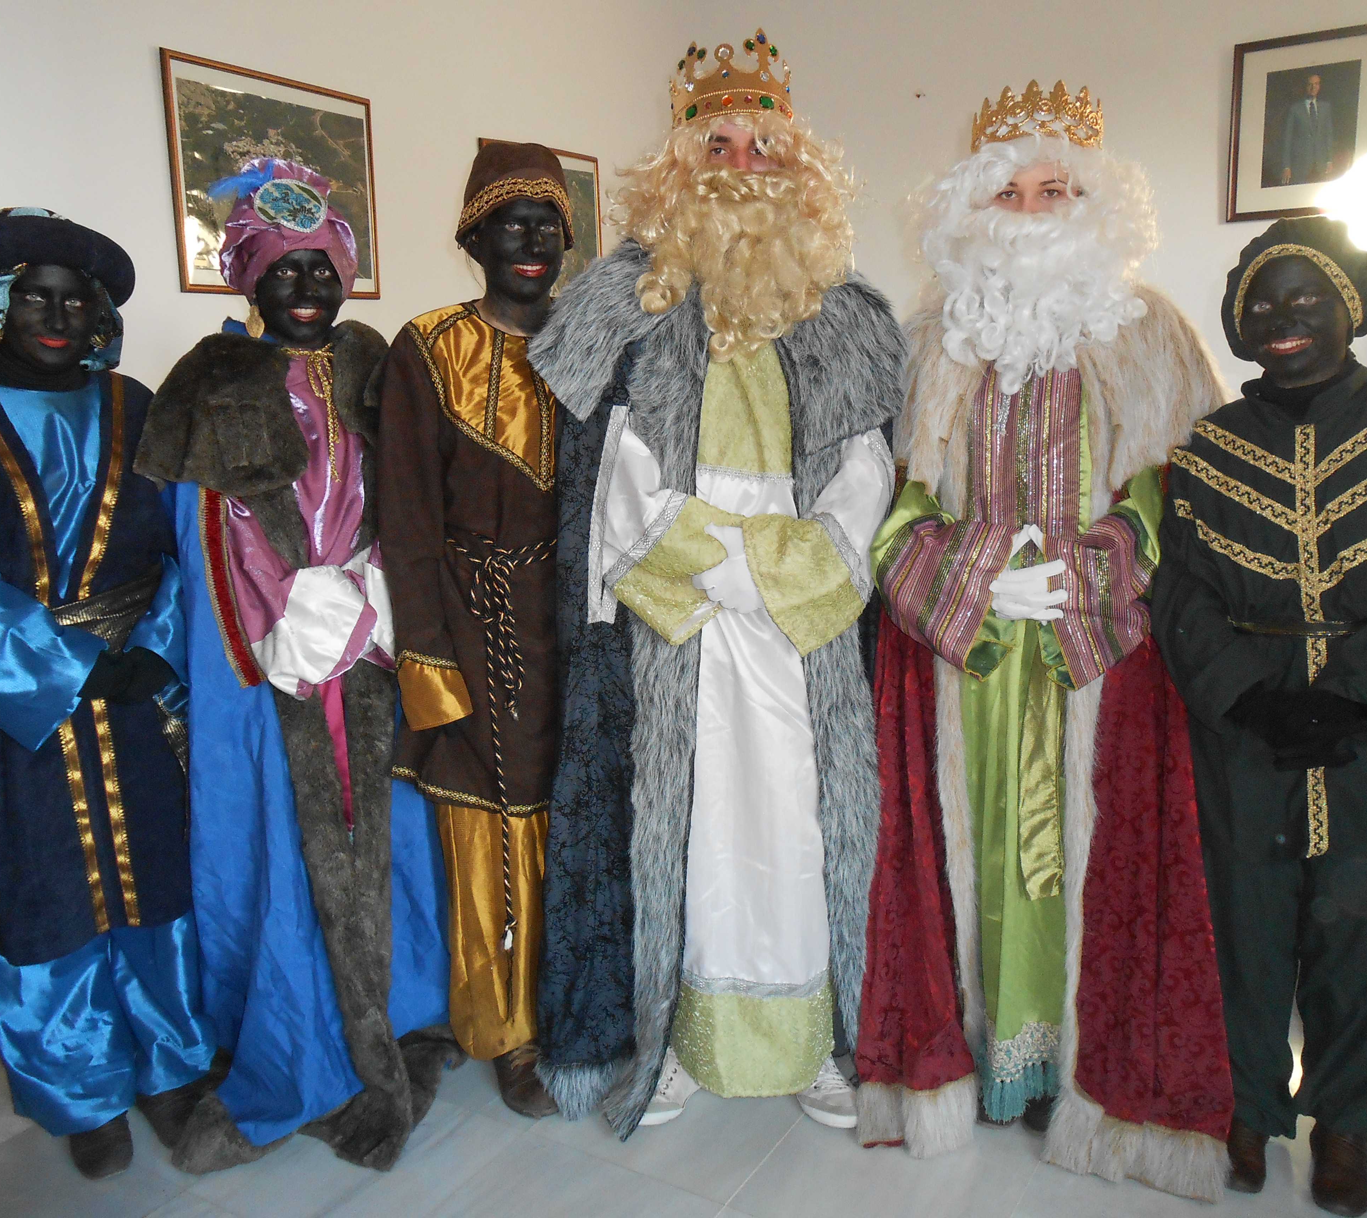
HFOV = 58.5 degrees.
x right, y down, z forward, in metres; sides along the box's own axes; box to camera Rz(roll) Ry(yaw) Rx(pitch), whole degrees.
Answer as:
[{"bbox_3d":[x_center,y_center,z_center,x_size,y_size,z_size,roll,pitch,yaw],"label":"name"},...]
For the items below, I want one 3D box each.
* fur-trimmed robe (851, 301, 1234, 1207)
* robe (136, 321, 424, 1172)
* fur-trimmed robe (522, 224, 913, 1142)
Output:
[{"bbox_3d":[0.643,0.191,2.149,0.610,1.510,0.470,3,13,20],"label":"fur-trimmed robe"},{"bbox_3d":[-0.706,0.229,2.203,0.540,1.460,0.460,-7,13,-26],"label":"robe"},{"bbox_3d":[0.062,0.141,2.218,0.610,1.600,0.440,-2,12,-7],"label":"fur-trimmed robe"}]

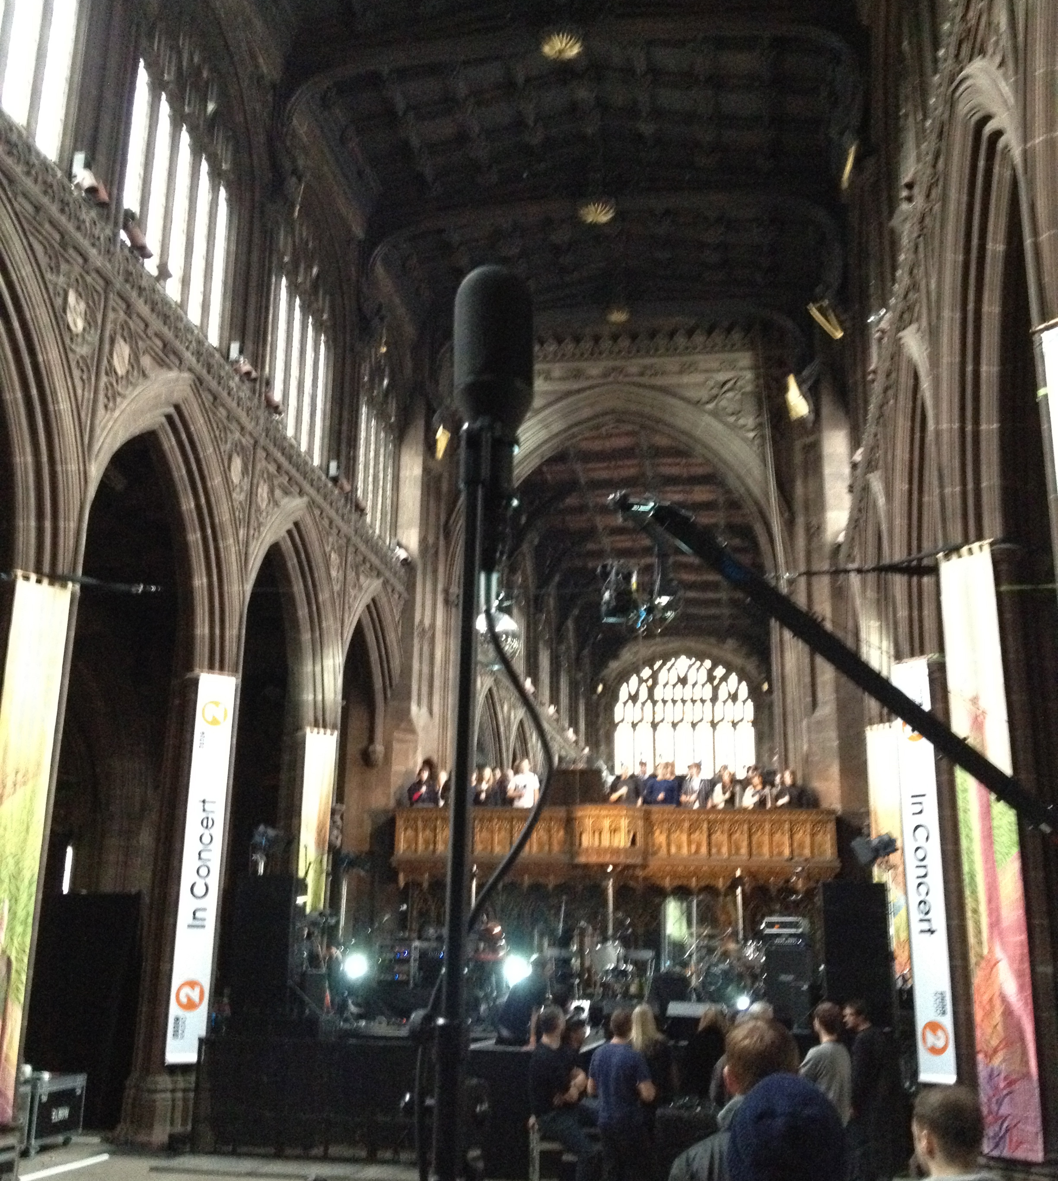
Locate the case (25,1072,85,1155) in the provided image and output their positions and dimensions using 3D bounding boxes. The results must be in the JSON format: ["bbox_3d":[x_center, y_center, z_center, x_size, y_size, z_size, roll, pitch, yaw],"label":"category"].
[{"bbox_3d":[-5.622,5.921,16.229,0.600,0.780,1.200,-1,-15,9],"label":"case"}]

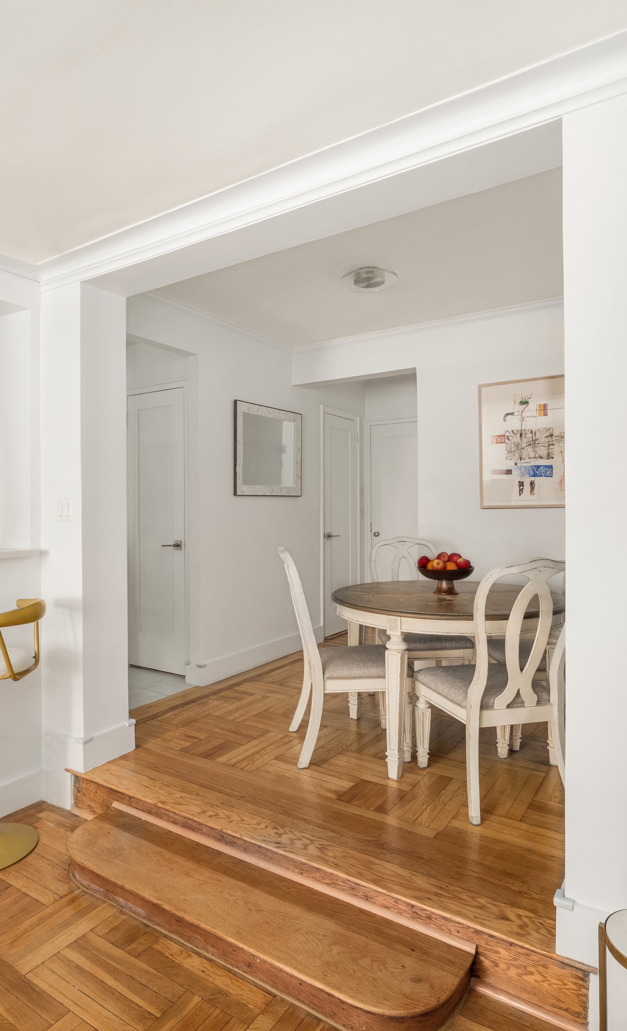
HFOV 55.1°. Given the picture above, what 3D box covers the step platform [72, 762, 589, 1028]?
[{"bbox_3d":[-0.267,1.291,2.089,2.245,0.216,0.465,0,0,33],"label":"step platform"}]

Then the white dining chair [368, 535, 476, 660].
[{"bbox_3d":[0.652,0.675,3.796,0.500,1.030,0.640,0,0,-12],"label":"white dining chair"}]

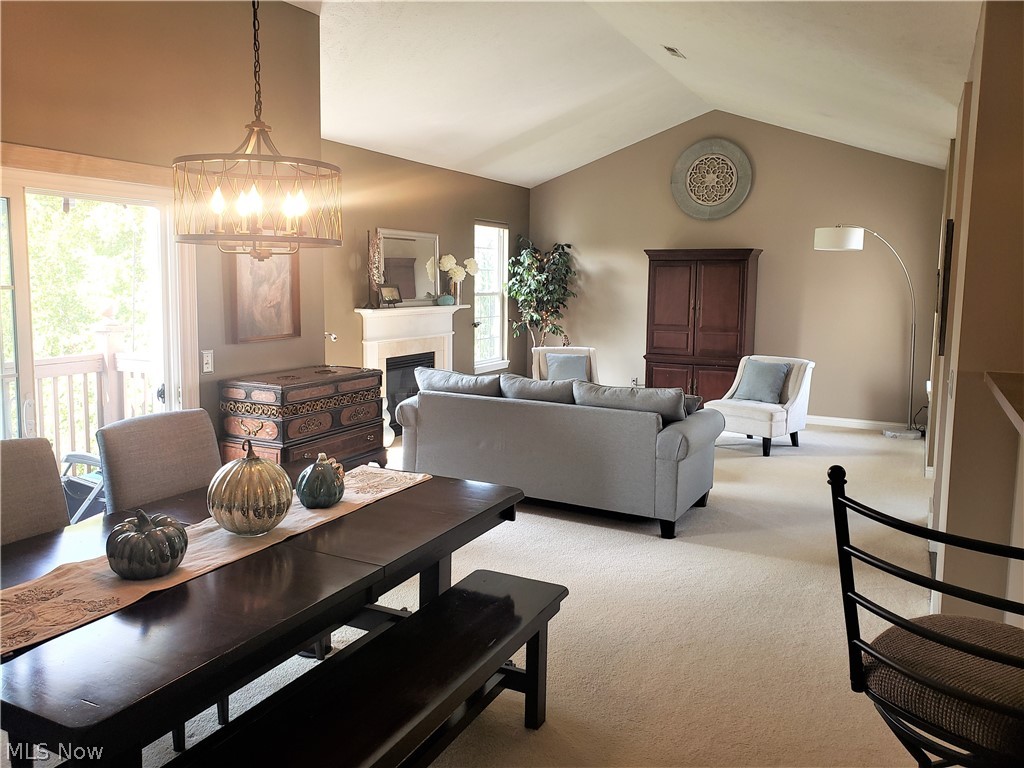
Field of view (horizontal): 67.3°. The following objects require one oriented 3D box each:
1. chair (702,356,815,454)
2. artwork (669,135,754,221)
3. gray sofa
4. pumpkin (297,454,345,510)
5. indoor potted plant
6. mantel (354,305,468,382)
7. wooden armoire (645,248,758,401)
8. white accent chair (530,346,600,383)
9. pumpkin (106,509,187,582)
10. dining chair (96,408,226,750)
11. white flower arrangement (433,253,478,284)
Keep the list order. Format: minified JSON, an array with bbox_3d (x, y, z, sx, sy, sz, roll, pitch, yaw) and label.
[{"bbox_3d":[2.366,0.190,7.432,0.770,0.810,0.740,-7,11,-44],"label":"chair"},{"bbox_3d":[2.232,-2.305,8.644,0.915,0.916,0.050,5,9,27],"label":"artwork"},{"bbox_3d":[0.310,0.388,5.596,2.220,0.875,0.930,5,9,27],"label":"gray sofa"},{"bbox_3d":[-0.669,0.340,2.707,0.158,0.190,0.158,1,8,0],"label":"pumpkin"},{"bbox_3d":[0.379,-0.705,9.172,0.850,2.070,0.820,2,8,10],"label":"indoor potted plant"},{"bbox_3d":[-0.933,-0.106,7.560,0.200,1.295,1.640,5,9,27],"label":"mantel"},{"bbox_3d":[2.117,-0.526,8.605,1.130,1.905,0.650,5,9,27],"label":"wooden armoire"},{"bbox_3d":[0.577,0.010,8.609,0.730,0.810,0.760,1,8,0],"label":"white accent chair"},{"bbox_3d":[-0.983,0.431,2.079,0.195,0.175,0.195,3,8,16],"label":"pumpkin"},{"bbox_3d":[-1.143,0.658,2.954,0.570,1.030,0.530,4,8,22],"label":"dining chair"},{"bbox_3d":[-0.582,-1.204,7.993,0.260,0.340,0.440,5,9,27],"label":"white flower arrangement"}]

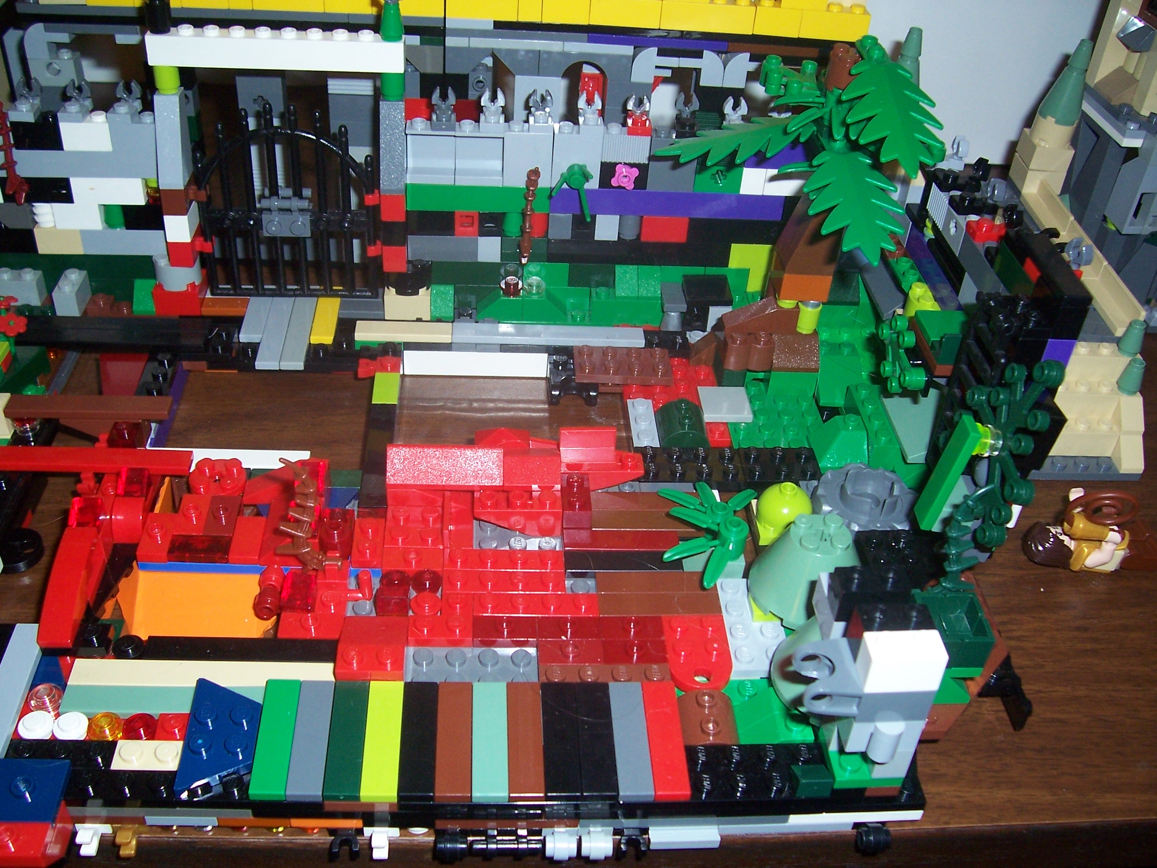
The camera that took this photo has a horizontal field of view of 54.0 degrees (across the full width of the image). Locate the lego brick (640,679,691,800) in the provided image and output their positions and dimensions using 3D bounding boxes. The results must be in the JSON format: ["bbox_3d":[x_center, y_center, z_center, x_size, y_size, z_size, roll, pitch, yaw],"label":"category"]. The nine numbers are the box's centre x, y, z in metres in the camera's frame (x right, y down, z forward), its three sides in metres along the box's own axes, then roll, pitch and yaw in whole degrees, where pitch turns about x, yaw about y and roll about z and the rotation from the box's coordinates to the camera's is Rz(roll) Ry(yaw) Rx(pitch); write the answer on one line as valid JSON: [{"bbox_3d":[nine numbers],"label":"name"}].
[{"bbox_3d":[0.020,0.070,0.262,0.008,0.003,0.032,1,36,-5],"label":"lego brick"}]

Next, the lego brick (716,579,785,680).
[{"bbox_3d":[0.046,0.050,0.297,0.016,0.005,0.032,1,37,-5],"label":"lego brick"}]

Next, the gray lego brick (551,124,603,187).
[{"bbox_3d":[-0.001,-0.093,0.377,0.016,0.020,0.008,1,35,-5],"label":"gray lego brick"}]

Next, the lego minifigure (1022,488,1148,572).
[{"bbox_3d":[0.150,0.030,0.331,0.042,0.017,0.021,-1,38,-8],"label":"lego minifigure"}]

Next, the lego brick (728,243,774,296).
[{"bbox_3d":[0.061,-0.061,0.406,0.016,0.019,0.008,1,37,-5],"label":"lego brick"}]

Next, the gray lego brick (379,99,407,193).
[{"bbox_3d":[-0.059,-0.093,0.363,0.008,0.029,0.016,1,37,-5],"label":"gray lego brick"}]

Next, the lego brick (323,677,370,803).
[{"bbox_3d":[-0.052,0.069,0.255,0.008,0.003,0.032,1,36,-5],"label":"lego brick"}]

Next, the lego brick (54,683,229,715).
[{"bbox_3d":[-0.101,0.066,0.277,0.047,0.003,0.008,1,35,-5],"label":"lego brick"}]

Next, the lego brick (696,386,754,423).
[{"bbox_3d":[0.048,-0.010,0.376,0.016,0.003,0.016,1,36,-5],"label":"lego brick"}]

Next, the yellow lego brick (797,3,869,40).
[{"bbox_3d":[0.087,-0.142,0.391,0.024,0.011,0.008,2,34,-6],"label":"yellow lego brick"}]

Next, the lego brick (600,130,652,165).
[{"bbox_3d":[0.016,-0.096,0.376,0.016,0.010,0.008,1,35,-5],"label":"lego brick"}]

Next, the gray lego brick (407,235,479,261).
[{"bbox_3d":[-0.047,-0.066,0.393,0.024,0.010,0.008,1,37,-5],"label":"gray lego brick"}]

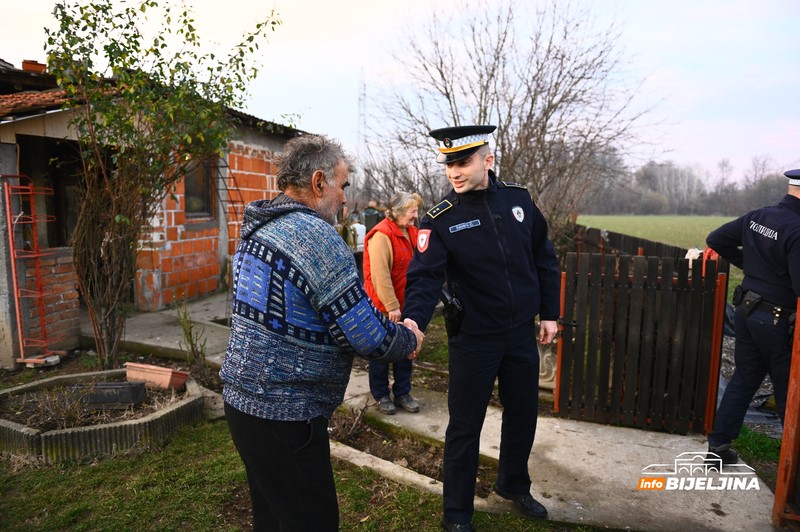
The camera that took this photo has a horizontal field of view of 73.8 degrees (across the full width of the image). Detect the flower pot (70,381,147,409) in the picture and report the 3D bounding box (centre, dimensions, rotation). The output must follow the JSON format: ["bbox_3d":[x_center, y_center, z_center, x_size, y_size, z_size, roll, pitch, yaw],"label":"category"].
[{"bbox_3d":[-2.074,0.921,3.808,0.460,0.145,0.165,1,6,-1],"label":"flower pot"}]

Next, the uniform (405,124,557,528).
[{"bbox_3d":[0.345,0.310,2.469,0.680,1.850,0.580,0,6,-10],"label":"uniform"}]

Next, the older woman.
[{"bbox_3d":[-0.044,0.255,3.872,0.350,1.560,0.470,6,8,38],"label":"older woman"}]

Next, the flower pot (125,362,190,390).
[{"bbox_3d":[-1.893,0.861,4.137,0.475,0.142,0.183,3,-13,22],"label":"flower pot"}]

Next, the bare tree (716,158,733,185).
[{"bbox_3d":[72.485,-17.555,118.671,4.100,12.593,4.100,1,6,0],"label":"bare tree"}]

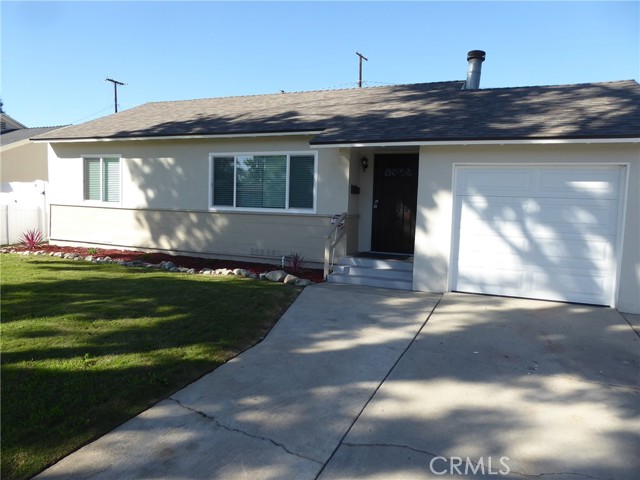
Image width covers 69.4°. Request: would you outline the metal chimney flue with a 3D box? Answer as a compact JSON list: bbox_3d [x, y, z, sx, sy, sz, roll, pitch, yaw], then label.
[{"bbox_3d":[3.659,-3.937,10.819,0.420,1.000,0.420,4,5,21],"label":"metal chimney flue"}]

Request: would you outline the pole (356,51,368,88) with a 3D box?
[{"bbox_3d":[2.914,-7.734,35.496,0.300,12.566,2.200,4,5,21],"label":"pole"}]

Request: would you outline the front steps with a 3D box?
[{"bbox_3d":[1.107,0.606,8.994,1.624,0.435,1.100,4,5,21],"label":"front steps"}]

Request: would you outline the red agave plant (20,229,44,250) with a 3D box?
[{"bbox_3d":[-7.393,-0.018,11.856,0.540,0.550,0.540,4,5,21],"label":"red agave plant"}]

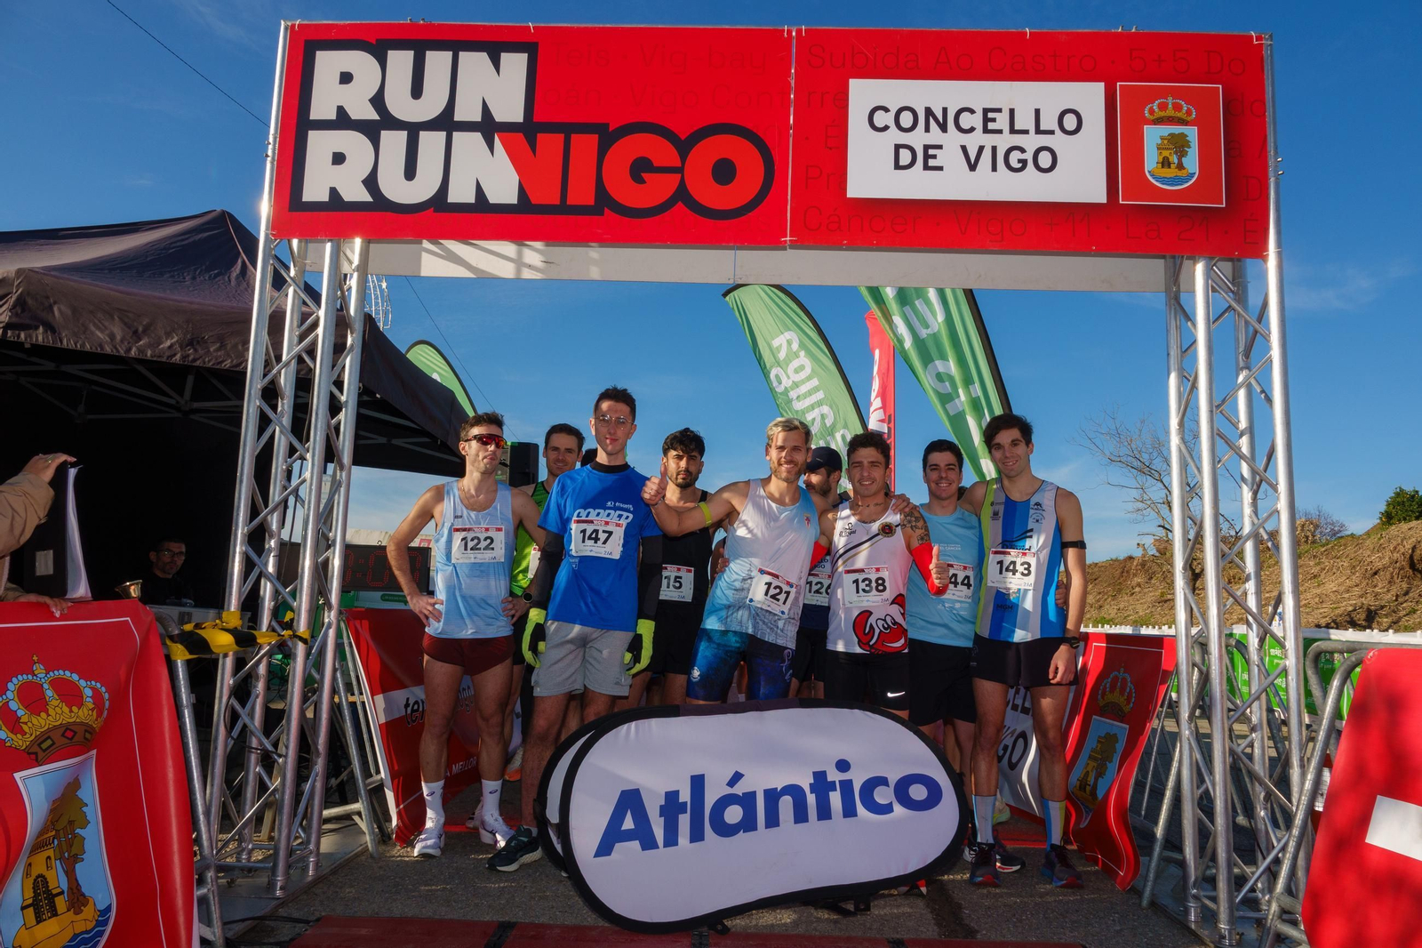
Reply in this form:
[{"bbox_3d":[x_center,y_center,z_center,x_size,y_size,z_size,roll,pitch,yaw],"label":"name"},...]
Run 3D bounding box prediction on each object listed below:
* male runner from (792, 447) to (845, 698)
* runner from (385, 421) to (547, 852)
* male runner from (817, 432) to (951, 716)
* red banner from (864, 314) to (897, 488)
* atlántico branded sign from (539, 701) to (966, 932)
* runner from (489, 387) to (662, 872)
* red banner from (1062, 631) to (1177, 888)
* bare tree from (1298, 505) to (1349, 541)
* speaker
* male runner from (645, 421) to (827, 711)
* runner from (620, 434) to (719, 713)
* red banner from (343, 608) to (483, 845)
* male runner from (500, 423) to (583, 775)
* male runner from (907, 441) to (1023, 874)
[{"bbox_3d":[0.485,0.729,4.244,0.500,1.716,0.360,0,-7,18],"label":"male runner"},{"bbox_3d":[-1.007,0.616,3.930,0.650,1.768,0.380,3,-7,-8],"label":"runner"},{"bbox_3d":[0.664,0.686,3.828,0.570,1.710,0.400,1,-7,8],"label":"male runner"},{"bbox_3d":[1.561,-0.026,8.675,0.420,3.000,0.200,1,-7,5],"label":"red banner"},{"bbox_3d":[0.179,1.146,3.468,1.550,0.670,0.580,5,-8,-24],"label":"atlántico branded sign"},{"bbox_3d":[-0.516,0.563,3.777,0.620,1.867,0.400,2,-7,0],"label":"runner"},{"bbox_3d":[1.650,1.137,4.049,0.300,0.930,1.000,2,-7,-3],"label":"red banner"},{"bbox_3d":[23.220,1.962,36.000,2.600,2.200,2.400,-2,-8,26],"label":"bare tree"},{"bbox_3d":[-1.749,0.018,8.455,0.340,0.580,0.360,7,-9,-38],"label":"speaker"},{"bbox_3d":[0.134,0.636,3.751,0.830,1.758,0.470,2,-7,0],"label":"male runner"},{"bbox_3d":[-0.161,0.673,4.098,0.520,1.750,0.360,2,-7,1],"label":"runner"},{"bbox_3d":[-1.395,1.110,4.615,0.320,0.930,1.600,2,-7,2],"label":"red banner"},{"bbox_3d":[-0.751,0.677,4.448,0.520,1.790,0.380,2,-7,-6],"label":"male runner"},{"bbox_3d":[1.039,0.702,3.948,0.570,1.730,0.380,1,-7,8],"label":"male runner"}]

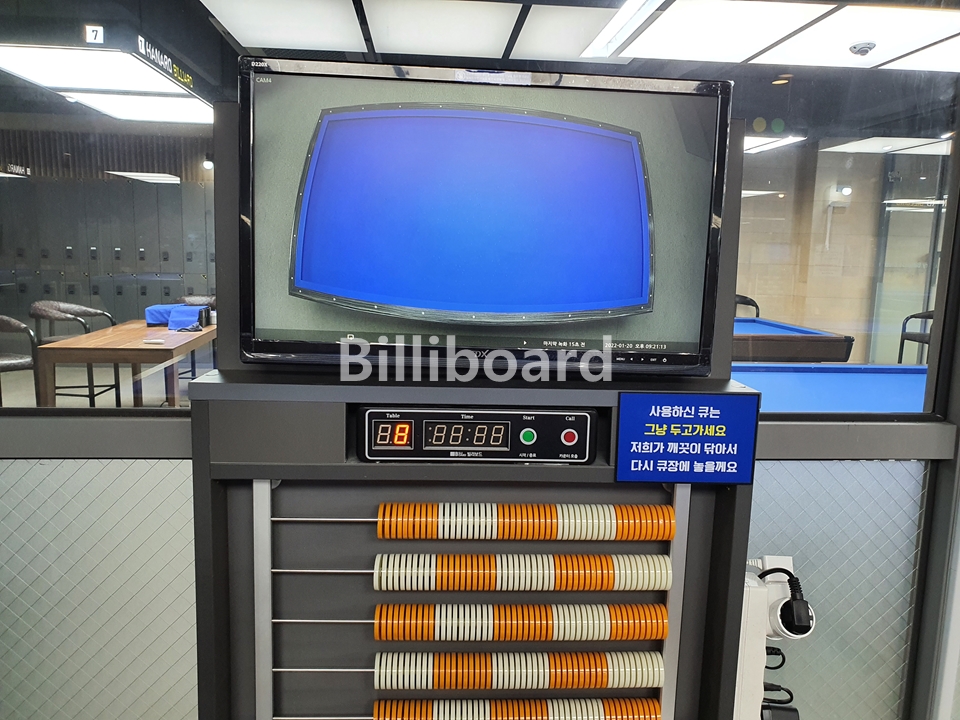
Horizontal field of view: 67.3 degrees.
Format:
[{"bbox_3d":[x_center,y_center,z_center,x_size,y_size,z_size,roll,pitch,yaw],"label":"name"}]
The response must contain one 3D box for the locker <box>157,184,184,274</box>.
[{"bbox_3d":[-3.797,-1.633,9.033,0.286,1.098,0.380,1,8,-4],"label":"locker"}]

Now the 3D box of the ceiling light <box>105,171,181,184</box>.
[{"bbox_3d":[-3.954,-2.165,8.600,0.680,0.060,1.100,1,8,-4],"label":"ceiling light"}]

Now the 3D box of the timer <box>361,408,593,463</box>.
[{"bbox_3d":[-0.004,0.077,0.788,0.250,0.058,0.050,1,8,-3],"label":"timer"}]

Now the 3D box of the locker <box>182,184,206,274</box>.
[{"bbox_3d":[-3.513,-1.630,9.050,0.283,1.100,0.380,1,8,-4],"label":"locker"}]

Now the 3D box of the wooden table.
[{"bbox_3d":[-2.528,0.204,5.521,0.799,0.830,1.917,0,8,-11],"label":"wooden table"}]

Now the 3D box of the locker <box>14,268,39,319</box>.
[{"bbox_3d":[-5.553,-0.566,9.071,0.288,1.136,0.380,1,8,-4],"label":"locker"}]

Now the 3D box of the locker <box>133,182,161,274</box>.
[{"bbox_3d":[-4.085,-1.639,9.014,0.290,1.095,0.380,1,8,-4],"label":"locker"}]

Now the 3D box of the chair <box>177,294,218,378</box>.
[{"bbox_3d":[-2.698,-0.083,6.980,0.560,1.000,0.560,1,8,-3],"label":"chair"}]

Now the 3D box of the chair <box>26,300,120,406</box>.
[{"bbox_3d":[-3.303,0.058,5.822,0.550,1.000,0.621,0,8,-11],"label":"chair"}]

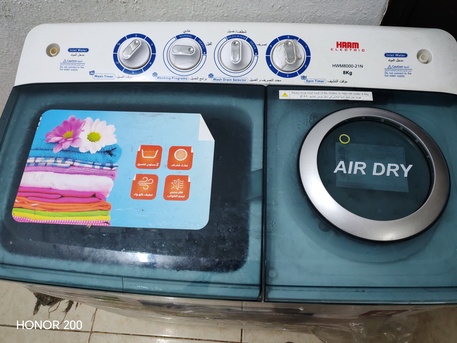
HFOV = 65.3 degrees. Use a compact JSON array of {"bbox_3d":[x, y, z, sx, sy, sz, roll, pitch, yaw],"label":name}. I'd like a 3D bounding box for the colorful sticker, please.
[{"bbox_3d":[-0.175,-0.011,0.569,0.302,0.005,0.200,2,67,3],"label":"colorful sticker"}]

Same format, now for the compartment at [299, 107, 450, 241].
[{"bbox_3d":[0.223,-0.005,0.544,0.228,0.027,0.228,2,67,3],"label":"compartment"}]

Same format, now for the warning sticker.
[{"bbox_3d":[0.167,-0.131,0.611,0.159,0.004,0.018,2,67,3],"label":"warning sticker"}]

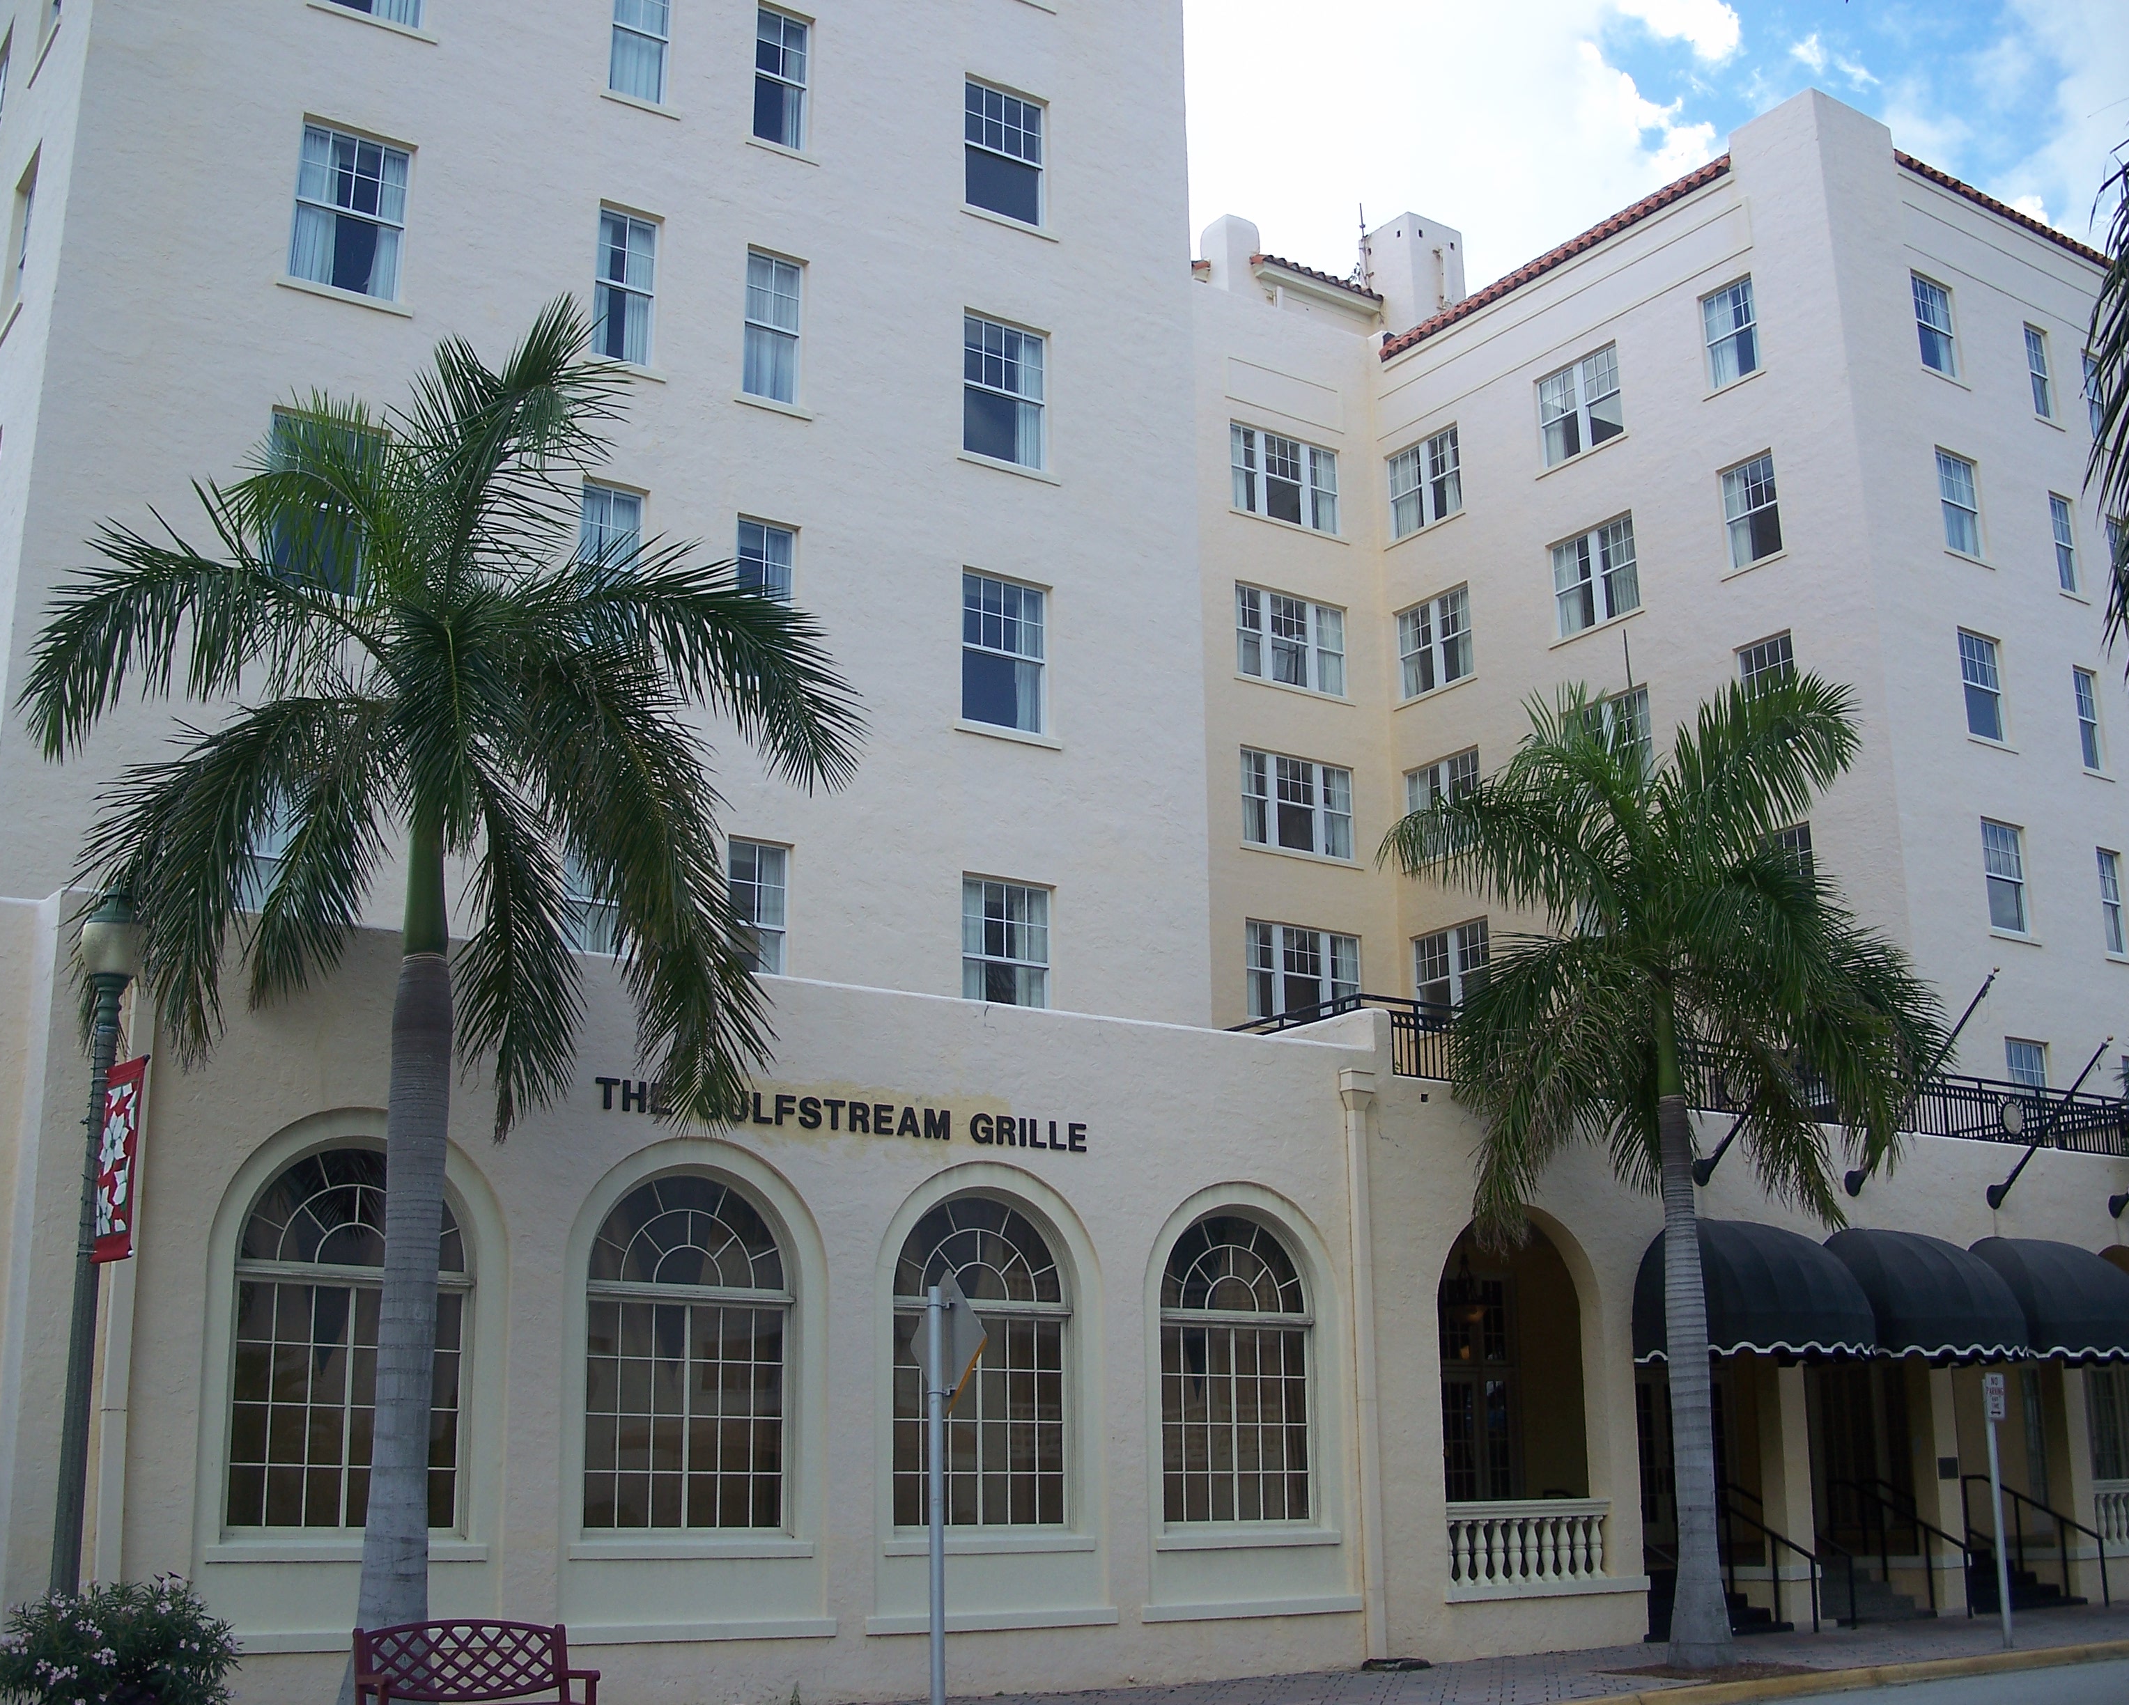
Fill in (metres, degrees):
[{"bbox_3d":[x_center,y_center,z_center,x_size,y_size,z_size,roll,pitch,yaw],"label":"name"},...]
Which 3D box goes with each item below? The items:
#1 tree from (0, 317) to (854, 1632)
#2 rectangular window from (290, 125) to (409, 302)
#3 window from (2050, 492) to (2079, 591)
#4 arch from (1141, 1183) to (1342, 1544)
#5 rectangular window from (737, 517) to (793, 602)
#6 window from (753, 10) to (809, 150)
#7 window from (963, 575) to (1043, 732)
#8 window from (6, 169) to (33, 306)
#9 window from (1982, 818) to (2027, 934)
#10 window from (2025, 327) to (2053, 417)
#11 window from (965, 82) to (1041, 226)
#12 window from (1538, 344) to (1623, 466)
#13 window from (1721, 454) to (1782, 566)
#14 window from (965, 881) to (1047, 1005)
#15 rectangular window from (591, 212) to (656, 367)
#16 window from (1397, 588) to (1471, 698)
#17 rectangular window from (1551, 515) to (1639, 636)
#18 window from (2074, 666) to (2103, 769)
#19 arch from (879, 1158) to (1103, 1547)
[{"bbox_3d":[-4.726,0.911,18.152,6.000,10.950,5.700,-1,-15,0],"label":"tree"},{"bbox_3d":[-7.340,-6.576,24.991,1.200,1.820,0.150,10,-18,-33],"label":"rectangular window"},{"bbox_3d":[16.704,-5.182,40.630,0.701,1.740,0.150,9,-18,-34],"label":"window"},{"bbox_3d":[1.674,4.766,23.070,2.410,3.275,0.300,9,-18,-33],"label":"arch"},{"bbox_3d":[-3.091,-2.577,25.098,0.718,1.740,0.150,9,-18,-34],"label":"rectangular window"},{"bbox_3d":[-3.280,-8.947,28.140,0.670,1.770,0.150,10,-19,-34],"label":"window"},{"bbox_3d":[-0.709,-2.321,28.102,1.120,1.780,0.150,10,-19,-34],"label":"window"},{"bbox_3d":[-10.240,-6.026,23.827,0.150,1.740,1.159,9,-18,-34],"label":"window"},{"bbox_3d":[14.423,0.354,37.304,1.111,1.740,0.150,9,-18,-34],"label":"window"},{"bbox_3d":[17.351,-8.557,43.281,0.650,1.770,0.150,10,-19,-34],"label":"window"},{"bbox_3d":[-0.761,-8.446,29.393,1.148,1.679,0.120,9,-18,-33],"label":"window"},{"bbox_3d":[9.528,-8.150,44.469,0.150,1.790,1.930,10,-19,-34],"label":"window"},{"bbox_3d":[11.773,-5.827,41.549,0.150,1.820,1.190,10,-18,-33],"label":"window"},{"bbox_3d":[-0.624,1.162,25.856,1.149,1.740,0.150,9,-18,-34],"label":"window"},{"bbox_3d":[-4.812,-6.195,26.684,0.740,1.820,0.150,10,-18,-33],"label":"rectangular window"},{"bbox_3d":[7.091,-3.969,46.094,0.120,1.679,2.022,9,-18,-33],"label":"window"},{"bbox_3d":[9.387,-4.862,42.789,0.120,1.679,2.022,9,-18,-33],"label":"rectangular window"},{"bbox_3d":[17.512,-2.278,41.560,0.650,1.770,0.150,10,-19,-34],"label":"window"},{"bbox_3d":[-0.671,4.262,20.863,2.320,3.192,0.300,9,-18,-34],"label":"arch"}]

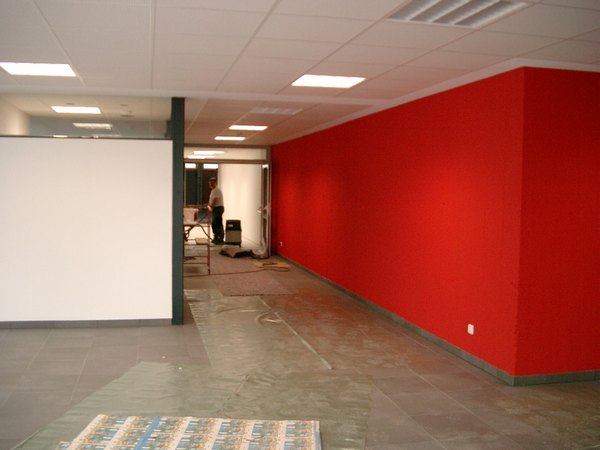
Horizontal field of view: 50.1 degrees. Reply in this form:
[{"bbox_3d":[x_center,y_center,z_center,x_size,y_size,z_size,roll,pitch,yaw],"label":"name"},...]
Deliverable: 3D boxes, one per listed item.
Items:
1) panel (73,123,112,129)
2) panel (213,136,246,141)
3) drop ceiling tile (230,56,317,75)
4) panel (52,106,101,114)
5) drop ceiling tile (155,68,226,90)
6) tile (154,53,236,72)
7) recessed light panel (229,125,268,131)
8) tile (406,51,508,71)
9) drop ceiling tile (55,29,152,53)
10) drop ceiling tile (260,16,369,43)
[{"bbox_3d":[-3.510,-1.704,10.952,0.594,0.050,0.601,0,4,-13],"label":"panel"},{"bbox_3d":[-1.475,-1.821,13.356,0.594,0.050,0.601,0,4,-13],"label":"panel"},{"bbox_3d":[-0.202,-1.247,4.963,0.608,0.025,0.608,0,4,-13],"label":"drop ceiling tile"},{"bbox_3d":[-2.819,-1.478,8.086,0.600,0.060,0.600,0,4,-13],"label":"panel"},{"bbox_3d":[-1.031,-1.331,5.869,0.613,0.025,1.166,0,4,-13],"label":"drop ceiling tile"},{"bbox_3d":[-0.808,-1.237,4.824,0.608,0.025,0.608,0,4,-13],"label":"tile"},{"bbox_3d":[-0.859,-1.610,10.426,0.600,0.060,0.600,0,4,-13],"label":"recessed light panel"},{"bbox_3d":[1.144,-1.228,4.808,0.613,0.025,0.614,0,4,-13],"label":"tile"},{"bbox_3d":[-1.304,-1.237,4.297,0.613,0.025,0.614,0,4,-13],"label":"drop ceiling tile"},{"bbox_3d":[0.070,-1.190,3.914,0.613,0.025,0.614,0,4,-13],"label":"drop ceiling tile"}]

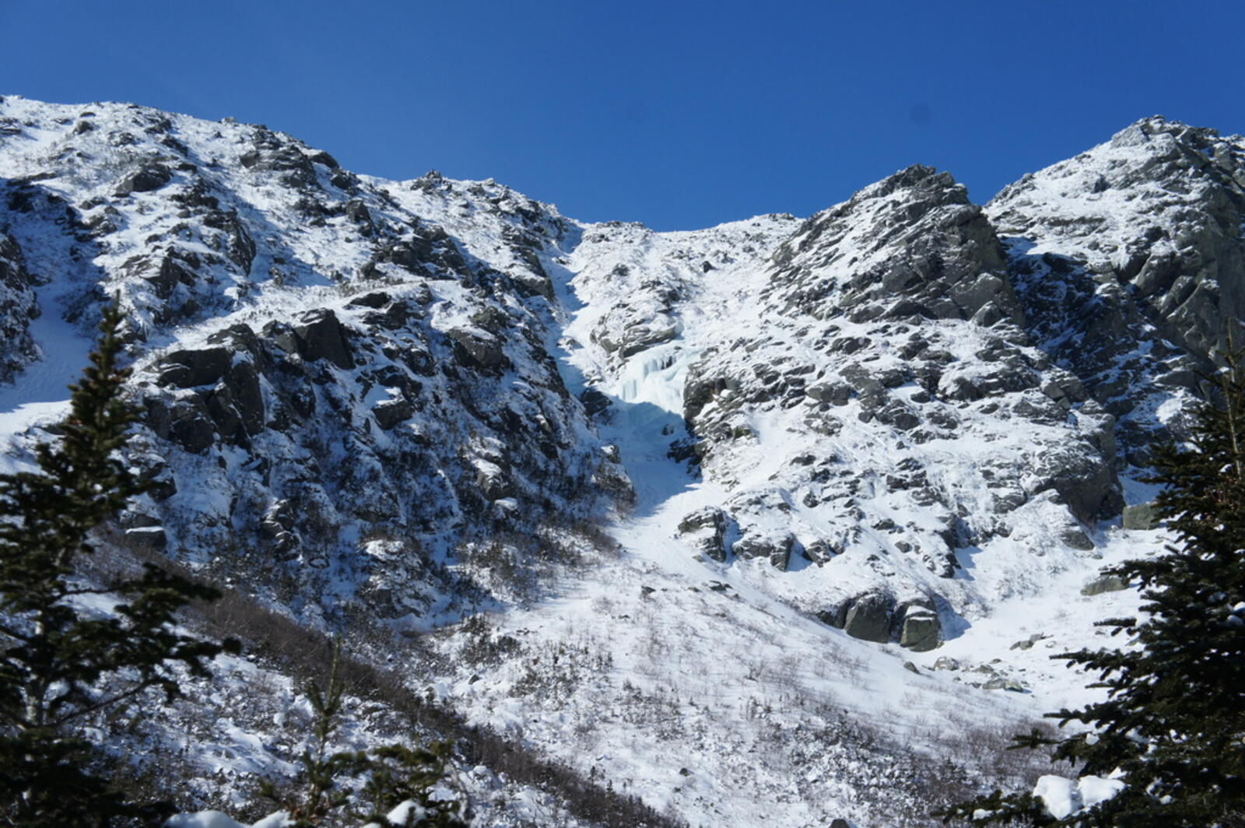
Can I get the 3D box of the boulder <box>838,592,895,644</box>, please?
[{"bbox_3d":[29.354,24.345,240.000,6.440,5.980,5.150,-2,-13,7],"label":"boulder"}]

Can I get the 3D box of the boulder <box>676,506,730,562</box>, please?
[{"bbox_3d":[10.796,15.999,268.000,6.940,7.170,6.250,-1,-13,2],"label":"boulder"}]

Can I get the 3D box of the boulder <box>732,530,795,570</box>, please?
[{"bbox_3d":[18.649,18.006,265.000,8.110,5.130,6.490,-1,-13,4],"label":"boulder"}]

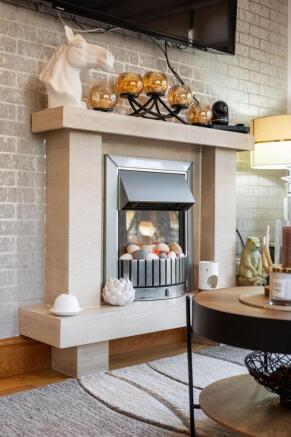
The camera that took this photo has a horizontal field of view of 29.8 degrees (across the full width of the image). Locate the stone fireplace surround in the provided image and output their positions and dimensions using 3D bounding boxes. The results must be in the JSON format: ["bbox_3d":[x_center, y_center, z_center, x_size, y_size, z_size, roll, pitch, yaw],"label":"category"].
[{"bbox_3d":[0.068,0.102,2.410,1.214,1.019,0.301,0,1,-41],"label":"stone fireplace surround"}]

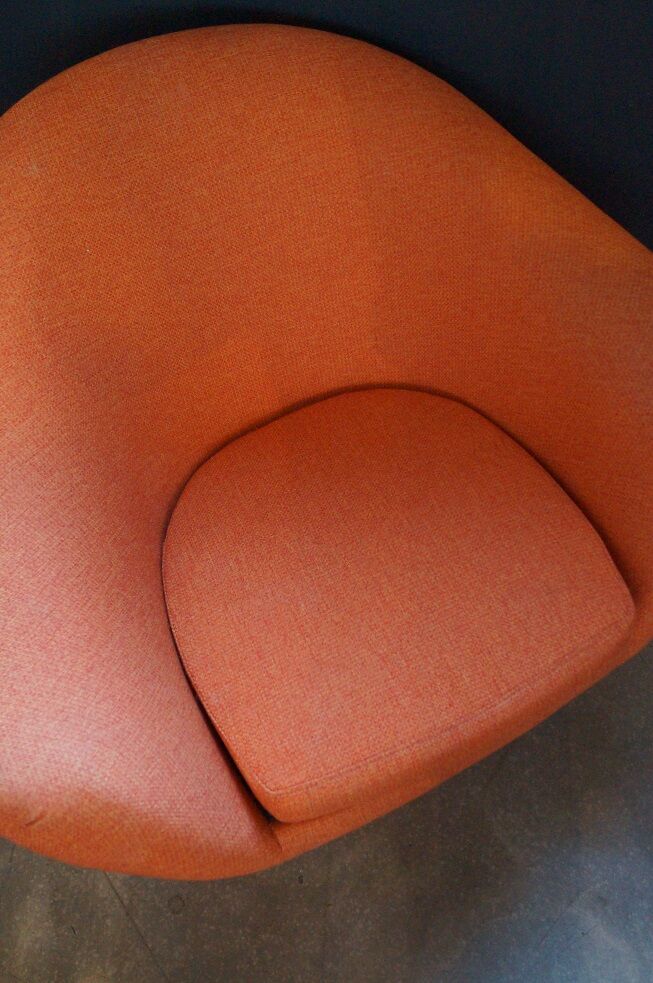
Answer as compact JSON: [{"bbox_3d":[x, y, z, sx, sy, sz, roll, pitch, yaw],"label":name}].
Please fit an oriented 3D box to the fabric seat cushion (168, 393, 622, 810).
[{"bbox_3d":[0.051,0.086,1.157,0.520,0.100,0.520,-23,52,-12],"label":"fabric seat cushion"}]

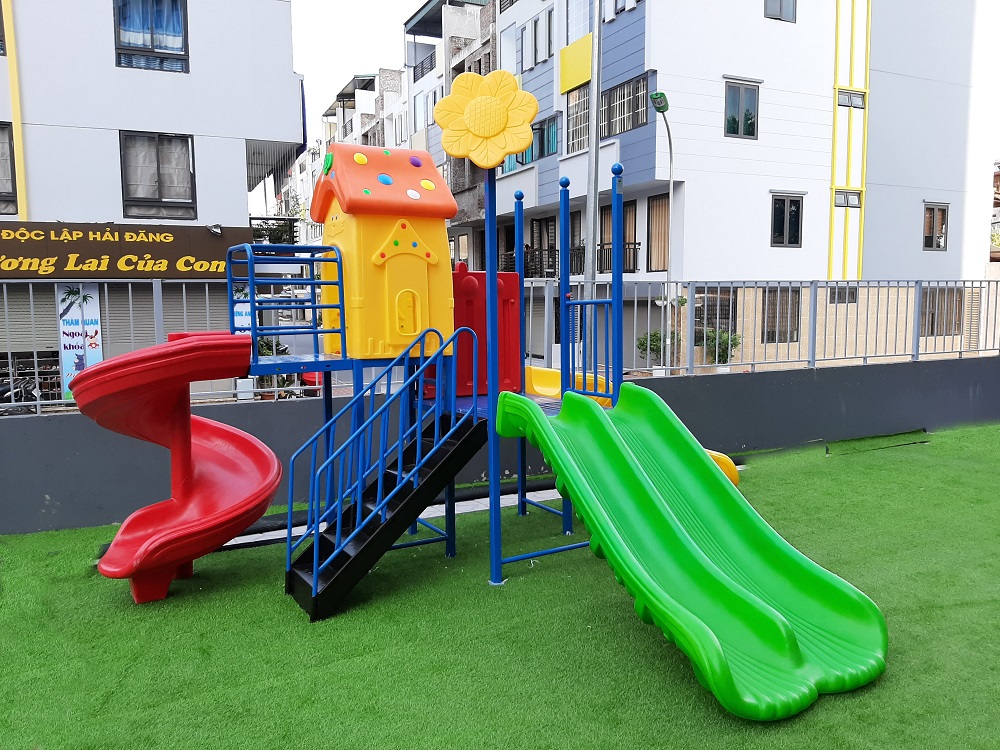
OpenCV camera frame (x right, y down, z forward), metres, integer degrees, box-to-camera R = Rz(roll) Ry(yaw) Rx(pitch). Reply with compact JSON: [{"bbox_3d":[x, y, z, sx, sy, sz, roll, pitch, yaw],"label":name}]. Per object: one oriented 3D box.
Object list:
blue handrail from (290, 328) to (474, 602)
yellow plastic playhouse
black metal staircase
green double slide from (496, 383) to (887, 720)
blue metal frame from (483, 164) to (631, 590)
[{"bbox_3d":[-0.668,0.419,4.290,1.045,1.380,0.475,-4,7,-31],"label":"blue handrail"},{"bbox_3d":[-0.736,-0.769,4.730,0.755,1.320,0.730,-4,7,-31],"label":"yellow plastic playhouse"},{"bbox_3d":[-0.646,0.732,4.332,1.090,1.010,0.465,-4,7,-31],"label":"black metal staircase"},{"bbox_3d":[0.869,0.702,3.819,0.970,1.140,1.880,-4,7,-31],"label":"green double slide"},{"bbox_3d":[0.060,-0.091,5.011,0.975,2.500,1.165,-4,7,-31],"label":"blue metal frame"}]

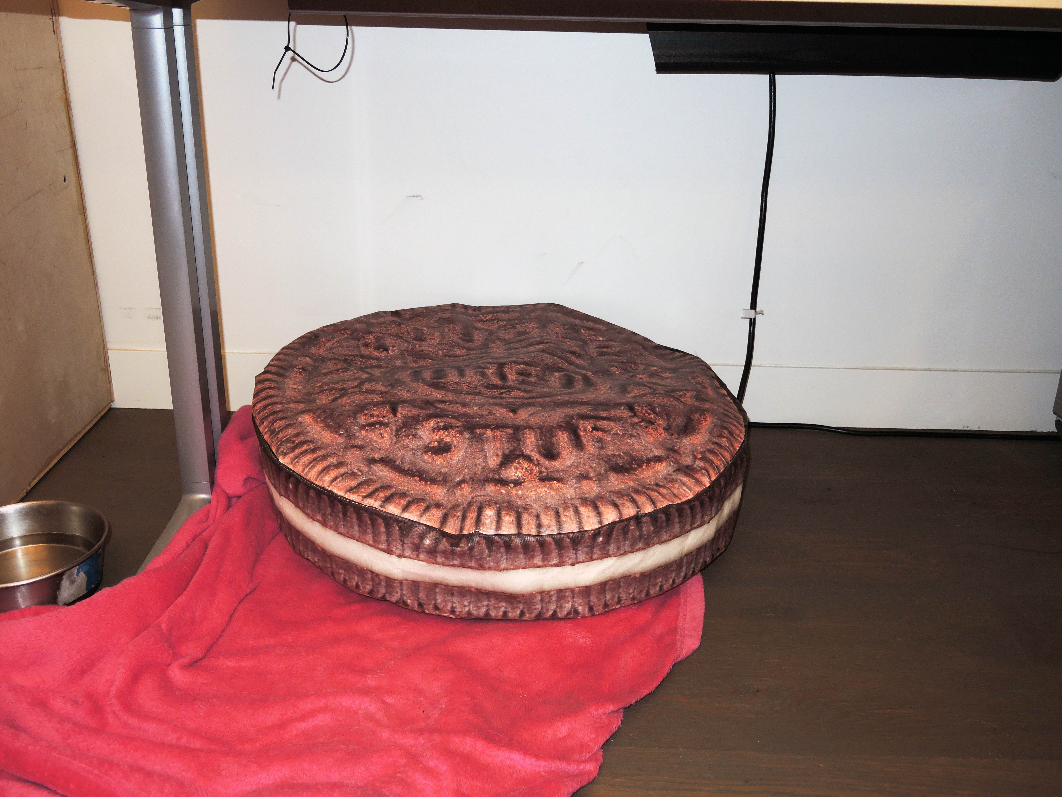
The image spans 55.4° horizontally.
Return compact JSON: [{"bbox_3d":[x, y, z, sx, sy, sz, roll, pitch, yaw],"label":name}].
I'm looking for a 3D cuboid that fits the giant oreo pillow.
[{"bbox_3d":[-0.040,0.044,1.374,0.648,0.122,0.645,4,26,-2],"label":"giant oreo pillow"}]

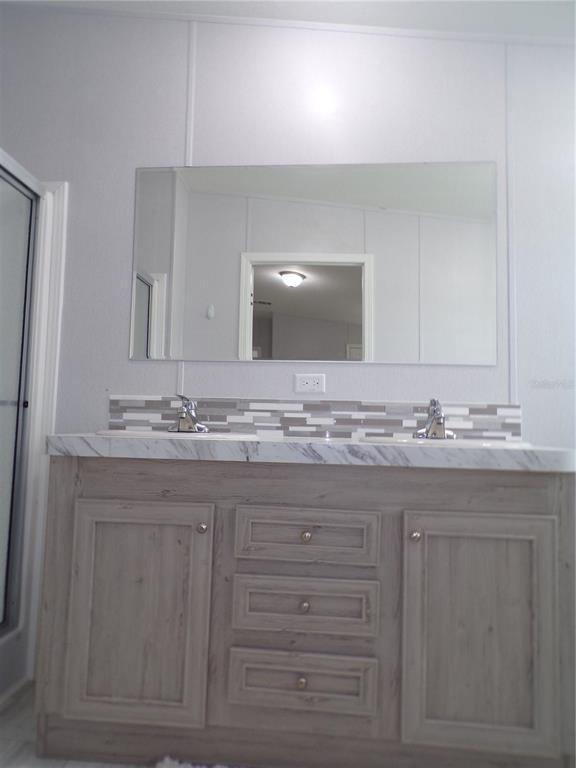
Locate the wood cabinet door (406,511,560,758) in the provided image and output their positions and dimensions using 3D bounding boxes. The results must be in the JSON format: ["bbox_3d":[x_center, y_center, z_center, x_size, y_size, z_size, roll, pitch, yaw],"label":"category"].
[{"bbox_3d":[0.508,0.652,1.416,0.399,0.605,0.024,1,-4,5],"label":"wood cabinet door"}]

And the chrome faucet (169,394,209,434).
[{"bbox_3d":[-0.356,0.101,1.855,0.150,0.135,0.150,1,-4,5],"label":"chrome faucet"}]

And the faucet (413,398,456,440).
[{"bbox_3d":[0.501,0.117,1.780,0.150,0.135,0.150,1,-4,5],"label":"faucet"}]

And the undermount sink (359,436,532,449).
[{"bbox_3d":[0.491,0.255,1.675,0.530,0.155,0.420,1,-4,5],"label":"undermount sink"}]

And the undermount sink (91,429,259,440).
[{"bbox_3d":[-0.371,0.238,1.751,0.530,0.155,0.420,1,-4,5],"label":"undermount sink"}]

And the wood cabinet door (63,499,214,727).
[{"bbox_3d":[-0.415,0.635,1.498,0.399,0.605,0.024,1,-4,5],"label":"wood cabinet door"}]

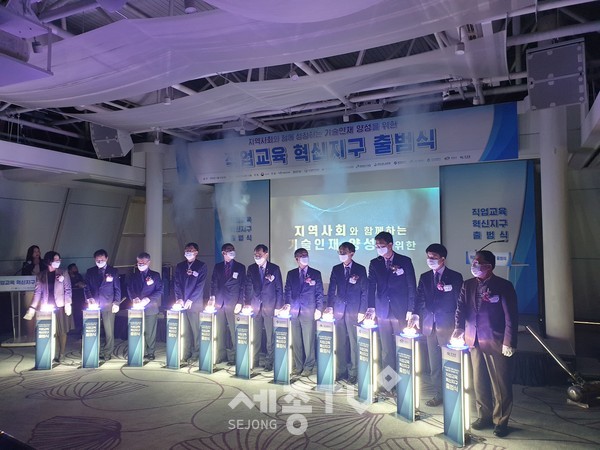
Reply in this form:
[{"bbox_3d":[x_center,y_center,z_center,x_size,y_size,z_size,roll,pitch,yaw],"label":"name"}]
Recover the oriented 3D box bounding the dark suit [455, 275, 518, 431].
[{"bbox_3d":[1.711,1.149,4.152,0.380,1.420,0.520,2,-4,-44],"label":"dark suit"}]

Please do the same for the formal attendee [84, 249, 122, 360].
[{"bbox_3d":[-2.967,1.194,6.841,0.540,1.660,0.450,0,-2,-12],"label":"formal attendee"}]

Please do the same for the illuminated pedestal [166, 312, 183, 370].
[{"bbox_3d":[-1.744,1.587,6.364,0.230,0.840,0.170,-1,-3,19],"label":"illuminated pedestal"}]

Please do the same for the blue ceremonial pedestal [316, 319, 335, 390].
[{"bbox_3d":[0.336,1.497,5.282,0.215,0.825,0.140,-2,-3,33],"label":"blue ceremonial pedestal"}]

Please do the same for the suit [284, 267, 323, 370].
[{"bbox_3d":[0.065,1.265,6.132,0.500,1.396,0.370,-1,-3,17],"label":"suit"}]

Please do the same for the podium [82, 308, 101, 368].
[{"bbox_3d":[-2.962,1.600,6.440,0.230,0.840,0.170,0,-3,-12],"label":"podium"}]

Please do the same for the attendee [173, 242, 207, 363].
[{"bbox_3d":[-1.676,1.153,6.874,0.500,1.755,0.380,-1,-3,5],"label":"attendee"}]

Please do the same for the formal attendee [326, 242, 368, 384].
[{"bbox_3d":[0.577,1.067,5.532,0.500,1.702,0.380,-1,-2,23],"label":"formal attendee"}]

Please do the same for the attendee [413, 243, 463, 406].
[{"bbox_3d":[1.485,1.058,4.876,0.490,1.713,0.370,-2,-3,37],"label":"attendee"}]

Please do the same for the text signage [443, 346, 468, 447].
[{"bbox_3d":[1.390,1.477,3.959,0.130,0.800,0.220,1,-3,-29],"label":"text signage"}]

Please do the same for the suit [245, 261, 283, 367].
[{"bbox_3d":[-0.497,1.218,6.230,0.530,1.410,0.420,-1,-2,7],"label":"suit"}]

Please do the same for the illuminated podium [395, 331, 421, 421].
[{"bbox_3d":[1.079,1.459,4.412,0.140,0.825,0.215,2,-3,-40],"label":"illuminated podium"}]

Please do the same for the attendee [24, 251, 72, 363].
[{"bbox_3d":[-3.741,1.210,6.740,0.640,1.630,0.450,0,-2,-9],"label":"attendee"}]

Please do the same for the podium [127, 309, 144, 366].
[{"bbox_3d":[-2.320,1.606,6.488,0.220,0.820,0.165,-1,-3,7],"label":"podium"}]

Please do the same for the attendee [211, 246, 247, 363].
[{"bbox_3d":[-1.027,1.139,6.529,0.520,1.720,0.450,-1,-2,5],"label":"attendee"}]

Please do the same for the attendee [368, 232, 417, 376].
[{"bbox_3d":[1.046,0.982,5.085,0.540,1.830,0.400,-2,-3,28],"label":"attendee"}]

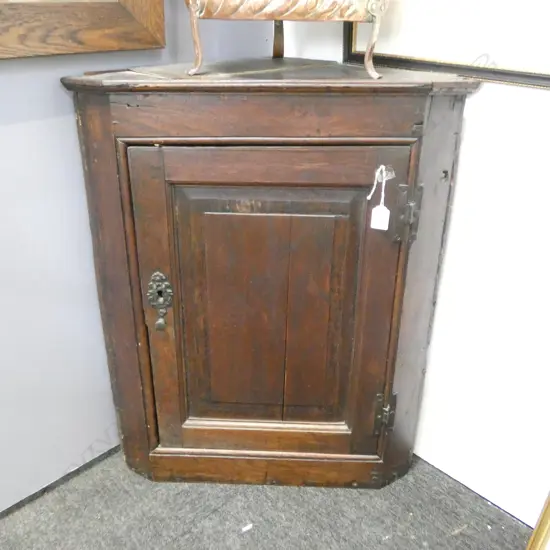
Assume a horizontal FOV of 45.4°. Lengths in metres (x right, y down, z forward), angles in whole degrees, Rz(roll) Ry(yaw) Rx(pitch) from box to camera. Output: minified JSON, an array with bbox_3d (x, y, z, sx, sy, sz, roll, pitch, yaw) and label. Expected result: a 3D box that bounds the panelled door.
[{"bbox_3d":[-0.014,0.089,1.393,0.524,0.748,0.030,1,28,1],"label":"panelled door"}]

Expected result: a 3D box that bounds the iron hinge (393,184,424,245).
[{"bbox_3d":[0.255,-0.118,1.258,0.045,0.117,0.019,1,28,1],"label":"iron hinge"}]

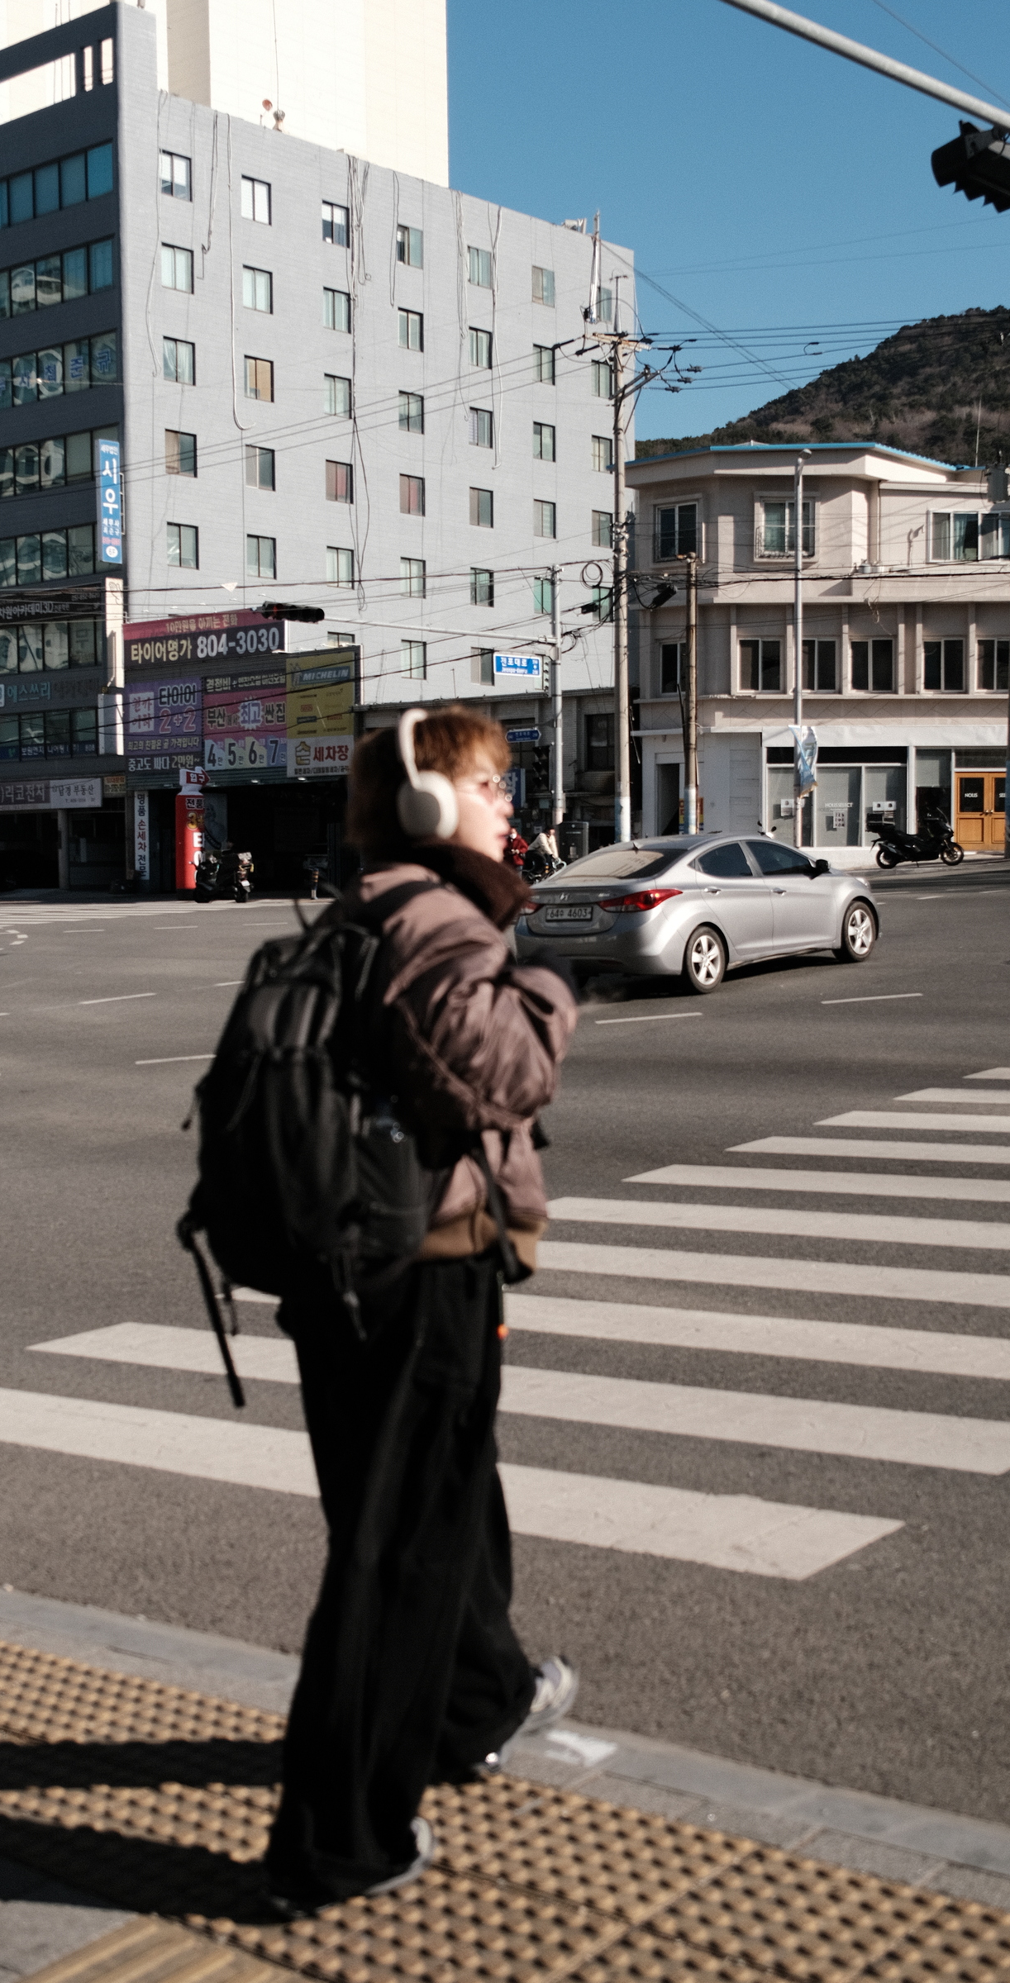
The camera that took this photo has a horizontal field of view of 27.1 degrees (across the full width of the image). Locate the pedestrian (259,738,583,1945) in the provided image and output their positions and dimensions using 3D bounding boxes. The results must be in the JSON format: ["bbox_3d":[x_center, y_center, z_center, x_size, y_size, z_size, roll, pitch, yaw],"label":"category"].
[{"bbox_3d":[-0.125,0.405,3.030,0.620,1.650,0.520,-4,5,-42],"label":"pedestrian"}]

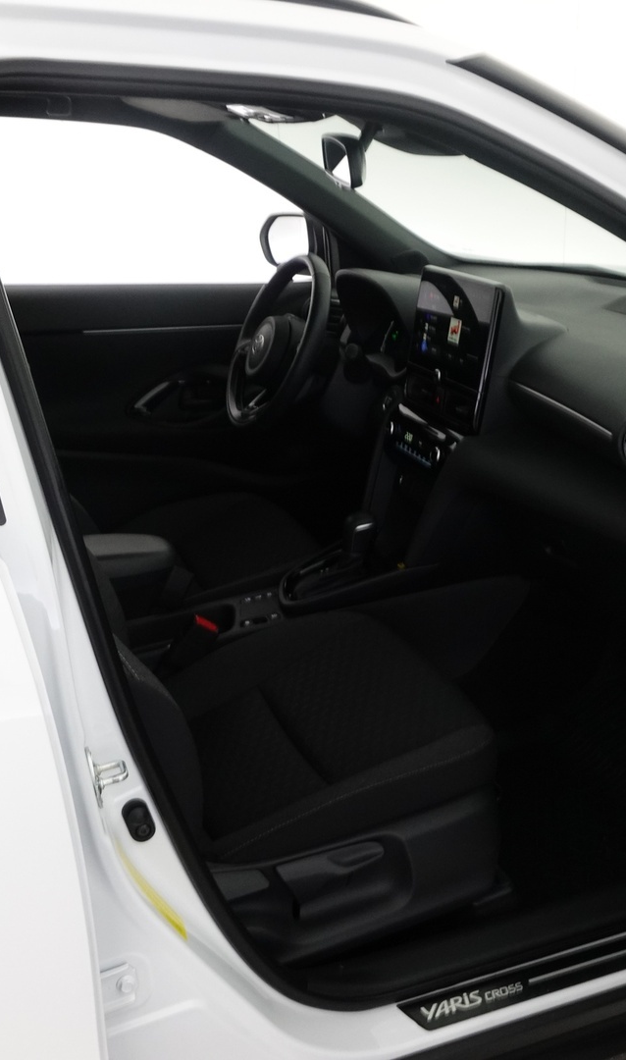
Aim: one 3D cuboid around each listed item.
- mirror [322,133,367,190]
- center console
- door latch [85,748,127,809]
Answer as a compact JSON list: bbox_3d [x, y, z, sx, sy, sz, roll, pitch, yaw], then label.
[{"bbox_3d":[0.045,-0.566,1.626,0.037,0.068,0.230,-8,22,-4],"label":"mirror"},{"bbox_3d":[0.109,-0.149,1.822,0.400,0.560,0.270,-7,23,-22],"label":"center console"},{"bbox_3d":[-0.184,0.218,0.937,0.037,0.053,0.035,-7,23,-22],"label":"door latch"}]

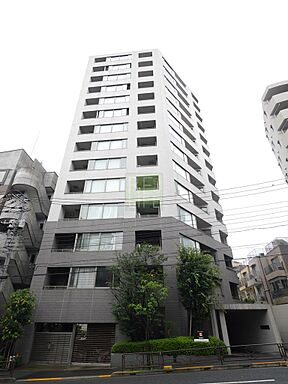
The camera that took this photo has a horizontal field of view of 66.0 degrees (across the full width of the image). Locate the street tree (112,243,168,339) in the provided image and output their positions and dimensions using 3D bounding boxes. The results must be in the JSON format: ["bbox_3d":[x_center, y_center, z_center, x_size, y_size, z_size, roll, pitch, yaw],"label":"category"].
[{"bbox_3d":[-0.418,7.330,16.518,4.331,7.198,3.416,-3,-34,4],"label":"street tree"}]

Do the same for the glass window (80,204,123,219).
[{"bbox_3d":[-4.196,1.950,21.777,4.126,1.610,0.120,-3,-33,4],"label":"glass window"}]

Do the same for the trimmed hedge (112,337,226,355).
[{"bbox_3d":[1.546,10.215,14.815,7.473,0.915,1.098,-3,-34,4],"label":"trimmed hedge"}]

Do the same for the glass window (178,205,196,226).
[{"bbox_3d":[4.490,2.706,23.017,0.150,1.647,3.325,-28,-43,34],"label":"glass window"}]

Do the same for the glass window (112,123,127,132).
[{"bbox_3d":[-3.093,-8.080,28.139,1.941,1.548,0.120,-3,-33,4],"label":"glass window"}]

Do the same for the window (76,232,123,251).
[{"bbox_3d":[-4.096,4.520,20.106,4.338,1.748,0.120,-3,-33,4],"label":"window"}]

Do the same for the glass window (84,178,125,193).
[{"bbox_3d":[-4.091,-0.582,23.595,4.392,1.677,0.150,-3,-34,4],"label":"glass window"}]

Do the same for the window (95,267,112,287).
[{"bbox_3d":[-3.259,7.043,18.387,1.443,1.624,0.120,-3,-33,4],"label":"window"}]

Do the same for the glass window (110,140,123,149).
[{"bbox_3d":[-3.293,-5.603,26.560,1.458,1.411,0.120,-3,-33,4],"label":"glass window"}]

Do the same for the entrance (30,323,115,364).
[{"bbox_3d":[-5.015,10.872,15.994,6.100,2.470,0.300,-3,-34,4],"label":"entrance"}]

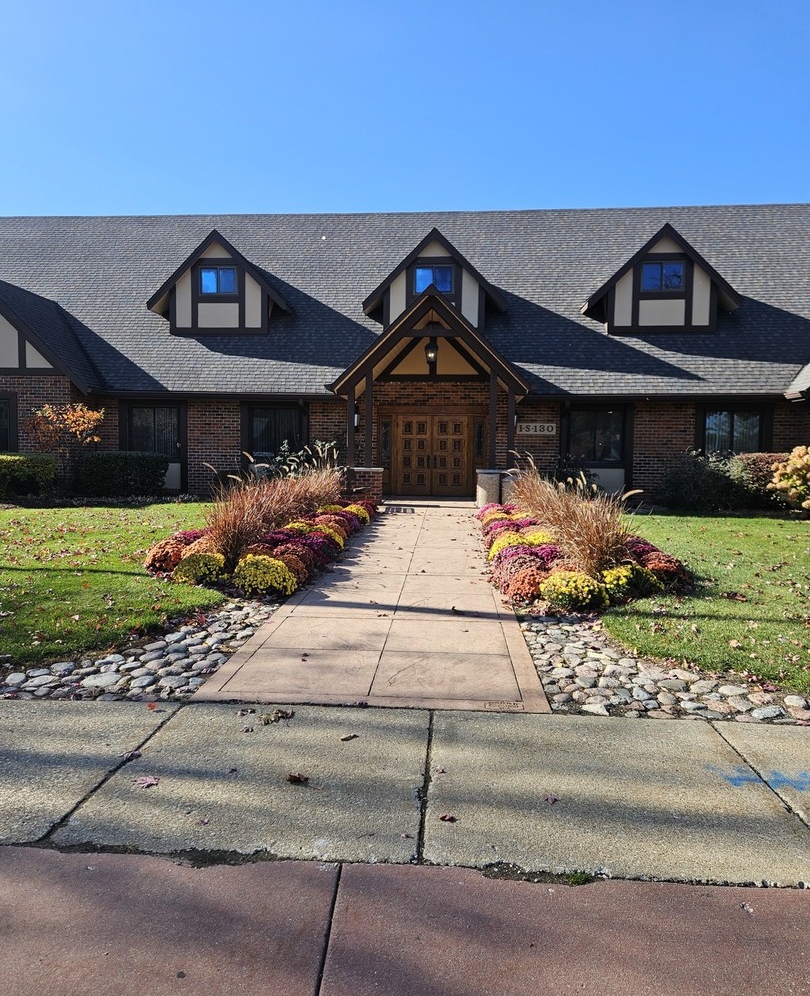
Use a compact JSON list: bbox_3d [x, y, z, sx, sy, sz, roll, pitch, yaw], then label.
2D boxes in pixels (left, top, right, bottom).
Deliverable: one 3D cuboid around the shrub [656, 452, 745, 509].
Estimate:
[{"bbox_3d":[6.930,-0.400,16.900,1.900,1.380,1.600,1,3,6],"label":"shrub"}]

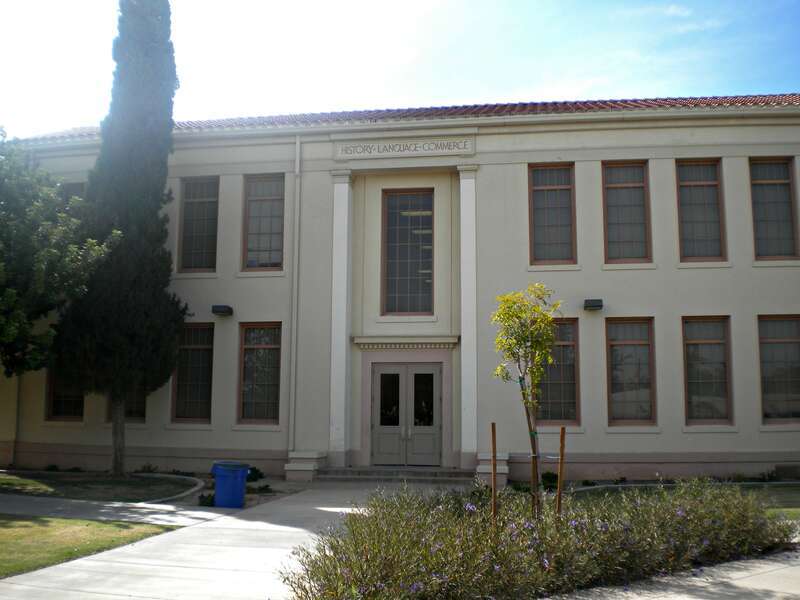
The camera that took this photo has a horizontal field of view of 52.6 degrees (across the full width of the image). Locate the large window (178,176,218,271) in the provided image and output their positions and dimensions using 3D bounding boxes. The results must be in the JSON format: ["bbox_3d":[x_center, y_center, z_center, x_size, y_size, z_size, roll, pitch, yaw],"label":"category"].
[{"bbox_3d":[-4.950,-1.848,19.947,1.029,2.406,0.150,-1,-7,7],"label":"large window"}]

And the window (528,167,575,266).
[{"bbox_3d":[3.574,-1.984,18.861,1.029,2.406,0.150,-1,-7,7],"label":"window"}]

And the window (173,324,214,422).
[{"bbox_3d":[-4.806,1.717,18.932,1.031,2.365,0.180,-1,-7,8],"label":"window"}]

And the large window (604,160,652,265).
[{"bbox_3d":[5.206,-2.010,18.653,1.029,2.406,0.150,-1,-7,7],"label":"large window"}]

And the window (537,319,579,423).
[{"bbox_3d":[3.574,1.634,18.410,1.029,2.424,0.150,-1,-7,7],"label":"window"}]

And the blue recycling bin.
[{"bbox_3d":[-2.830,3.107,13.510,0.630,0.720,0.630,-1,-7,8],"label":"blue recycling bin"}]

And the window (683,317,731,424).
[{"bbox_3d":[6.838,1.582,17.994,1.029,2.424,0.150,-1,-7,7],"label":"window"}]

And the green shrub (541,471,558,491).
[{"bbox_3d":[2.936,3.534,15.861,0.357,0.374,0.400,-1,-7,7],"label":"green shrub"}]

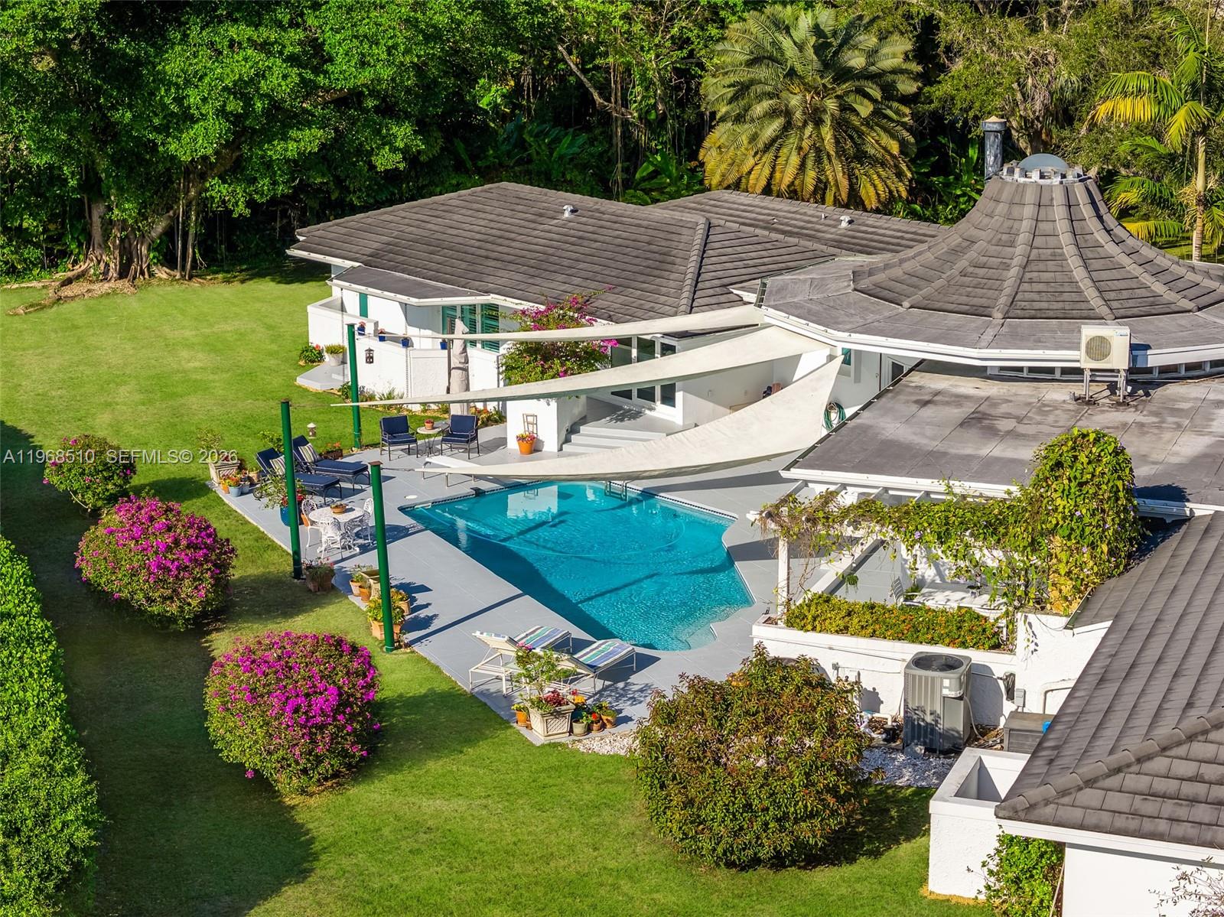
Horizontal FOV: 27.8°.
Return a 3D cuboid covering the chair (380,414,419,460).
[{"bbox_3d":[-4.958,-0.484,57.615,0.680,0.880,0.740,-6,15,-22],"label":"chair"}]

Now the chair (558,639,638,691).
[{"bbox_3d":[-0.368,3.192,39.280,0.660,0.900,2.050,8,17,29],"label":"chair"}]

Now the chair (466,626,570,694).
[{"bbox_3d":[-1.520,3.200,42.249,0.670,0.920,2.300,6,15,24],"label":"chair"}]

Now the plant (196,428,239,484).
[{"bbox_3d":[-8.400,-0.105,52.752,0.850,1.080,0.750,-5,15,-20],"label":"plant"}]

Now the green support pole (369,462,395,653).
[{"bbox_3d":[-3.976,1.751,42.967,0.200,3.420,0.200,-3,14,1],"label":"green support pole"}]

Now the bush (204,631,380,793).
[{"bbox_3d":[-4.582,3.630,35.443,2.480,2.200,2.450,0,15,0],"label":"bush"}]

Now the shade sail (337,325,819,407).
[{"bbox_3d":[0.030,-1.565,48.523,11.500,0.550,2.600,-13,19,-41],"label":"shade sail"}]

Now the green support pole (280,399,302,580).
[{"bbox_3d":[-5.792,0.573,44.684,0.180,3.370,0.180,-2,15,0],"label":"green support pole"}]

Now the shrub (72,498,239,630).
[{"bbox_3d":[-7.960,1.730,43.100,2.740,2.120,2.740,0,14,0],"label":"shrub"}]

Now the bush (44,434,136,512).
[{"bbox_3d":[-10.367,0.304,49.133,1.850,1.600,1.850,0,15,0],"label":"bush"}]

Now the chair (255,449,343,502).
[{"bbox_3d":[-6.347,0.308,49.948,1.680,0.950,0.650,6,16,20],"label":"chair"}]

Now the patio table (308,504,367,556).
[{"bbox_3d":[-5.138,1.390,46.413,1.040,0.700,1.040,0,15,0],"label":"patio table"}]

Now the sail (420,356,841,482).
[{"bbox_3d":[1.309,-0.427,43.419,10.483,0.850,3.219,-11,19,-36],"label":"sail"}]

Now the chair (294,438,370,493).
[{"bbox_3d":[-5.874,0.067,50.847,1.680,0.950,0.650,6,16,20],"label":"chair"}]

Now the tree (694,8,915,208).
[{"bbox_3d":[5.920,-9.277,74.411,6.600,8.400,6.600,0,14,0],"label":"tree"}]

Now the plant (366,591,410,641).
[{"bbox_3d":[-3.870,2.666,42.339,0.680,0.740,0.660,0,14,0],"label":"plant"}]

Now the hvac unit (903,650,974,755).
[{"bbox_3d":[5.129,3.853,38.732,0.890,1.260,0.870,4,14,17],"label":"hvac unit"}]

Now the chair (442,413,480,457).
[{"bbox_3d":[-3.360,-0.501,54.776,0.710,0.870,0.700,7,16,26],"label":"chair"}]

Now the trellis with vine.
[{"bbox_3d":[5.674,1.167,40.601,6.100,3.100,2.200,5,14,19],"label":"trellis with vine"}]

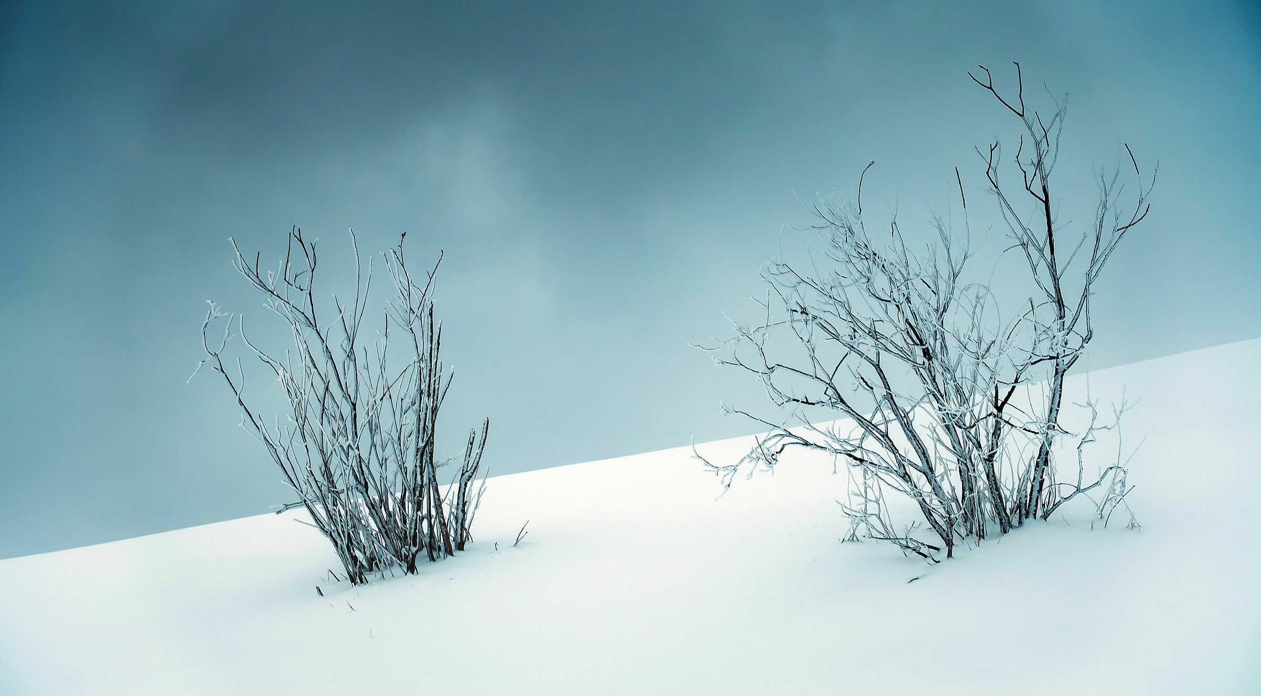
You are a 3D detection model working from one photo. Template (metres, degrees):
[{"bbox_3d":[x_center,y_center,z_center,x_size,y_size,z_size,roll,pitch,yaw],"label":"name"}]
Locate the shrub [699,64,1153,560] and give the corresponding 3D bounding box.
[{"bbox_3d":[1.273,-0.155,9.200,1.956,2.135,1.600,0,0,0],"label":"shrub"}]

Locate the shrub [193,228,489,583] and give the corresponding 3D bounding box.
[{"bbox_3d":[-1.218,0.241,9.000,1.245,1.495,1.000,0,0,0],"label":"shrub"}]

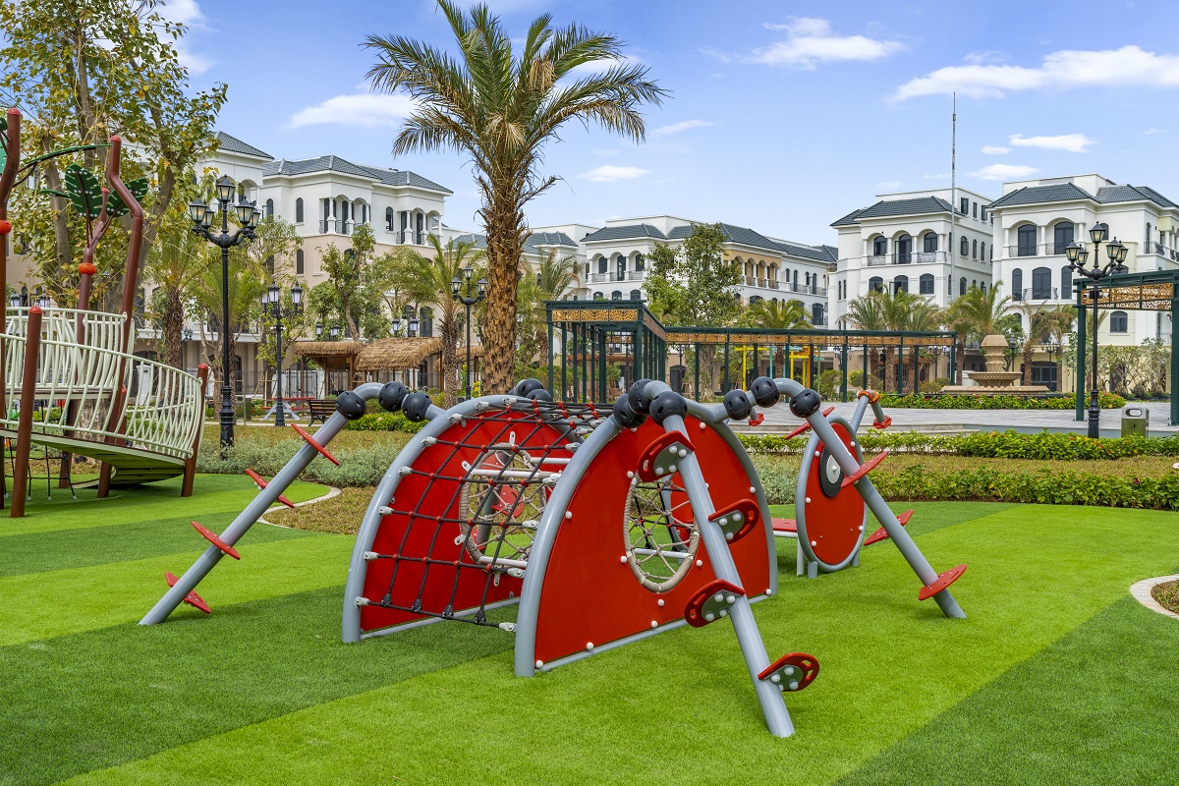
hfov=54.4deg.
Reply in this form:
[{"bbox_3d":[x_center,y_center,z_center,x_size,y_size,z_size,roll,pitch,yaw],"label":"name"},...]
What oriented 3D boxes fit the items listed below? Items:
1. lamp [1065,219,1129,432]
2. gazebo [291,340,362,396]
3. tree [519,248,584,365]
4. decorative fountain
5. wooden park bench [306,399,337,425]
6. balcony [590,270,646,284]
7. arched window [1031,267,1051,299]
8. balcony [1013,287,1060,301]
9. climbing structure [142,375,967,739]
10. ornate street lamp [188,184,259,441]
[{"bbox_3d":[10.493,-1.188,23.700,1.250,4.750,1.250,0,1,24],"label":"lamp"},{"bbox_3d":[-10.128,-0.572,44.500,2.600,2.800,2.400,0,1,12],"label":"gazebo"},{"bbox_3d":[-2.099,-3.624,62.071,4.000,8.430,4.000,0,1,0],"label":"tree"},{"bbox_3d":[15.152,-0.856,42.822,4.100,2.580,4.100,1,1,37],"label":"decorative fountain"},{"bbox_3d":[-7.880,0.620,35.915,1.500,0.820,0.650,0,1,25],"label":"wooden park bench"},{"bbox_3d":[2.748,-11.427,112.500,5.900,1.050,1.200,1,1,37],"label":"balcony"},{"bbox_3d":[36.332,-8.793,92.000,1.450,2.550,0.150,1,1,37],"label":"arched window"},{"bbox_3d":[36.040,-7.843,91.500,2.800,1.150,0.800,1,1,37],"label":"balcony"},{"bbox_3d":[0.302,0.693,8.182,4.450,1.600,4.700,1,1,37],"label":"climbing structure"},{"bbox_3d":[-6.233,-1.277,19.600,1.230,4.870,1.230,0,1,-18],"label":"ornate street lamp"}]

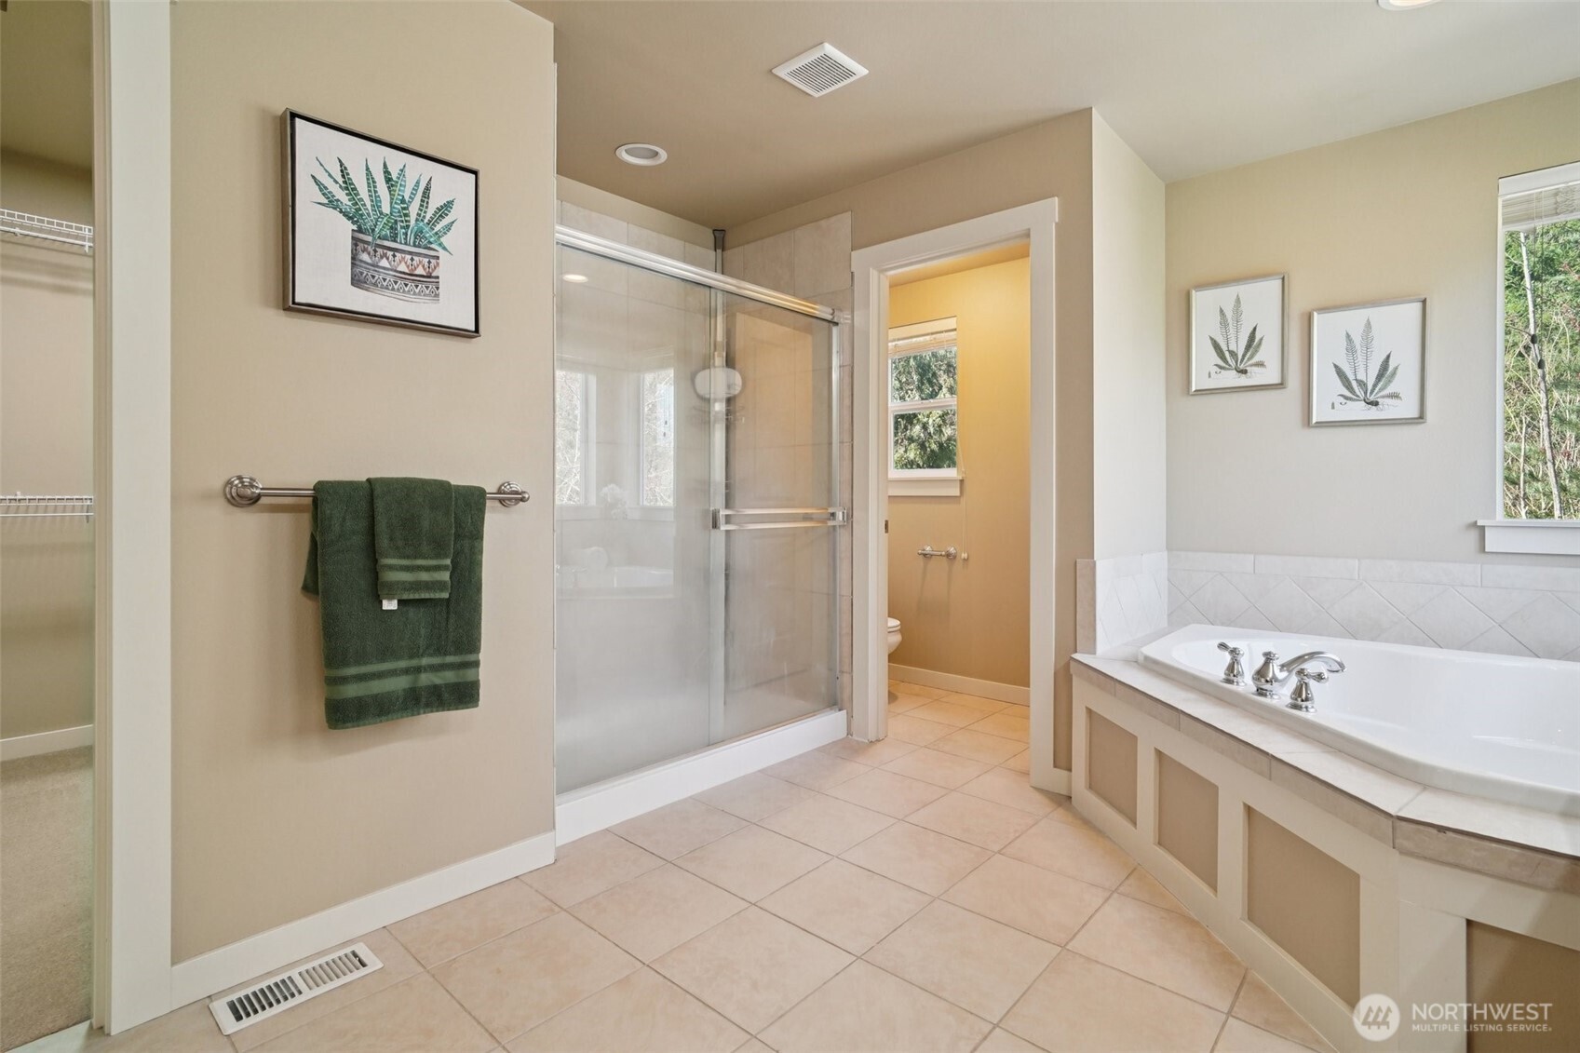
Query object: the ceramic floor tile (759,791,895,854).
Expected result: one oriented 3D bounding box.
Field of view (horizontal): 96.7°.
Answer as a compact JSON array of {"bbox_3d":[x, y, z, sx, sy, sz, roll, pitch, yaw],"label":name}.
[{"bbox_3d":[0.126,0.997,2.354,0.338,0.010,0.338,0,1,42],"label":"ceramic floor tile"}]

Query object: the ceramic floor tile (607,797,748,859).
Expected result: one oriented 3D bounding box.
[{"bbox_3d":[-0.349,0.972,2.262,0.328,0.010,0.335,0,0,42],"label":"ceramic floor tile"}]

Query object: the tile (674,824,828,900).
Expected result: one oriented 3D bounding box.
[{"bbox_3d":[-0.113,1.025,2.149,0.336,0.010,0.336,0,0,42],"label":"tile"}]

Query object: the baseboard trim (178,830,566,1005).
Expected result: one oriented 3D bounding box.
[{"bbox_3d":[-0.998,0.953,1.778,0.015,0.092,0.862,0,1,42],"label":"baseboard trim"}]

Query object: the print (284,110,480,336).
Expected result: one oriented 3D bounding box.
[{"bbox_3d":[-0.992,-0.718,1.736,0.042,0.430,0.425,0,0,42],"label":"print"}]

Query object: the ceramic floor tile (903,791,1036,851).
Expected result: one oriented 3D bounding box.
[{"bbox_3d":[0.605,0.972,2.323,0.328,0.010,0.335,0,0,42],"label":"ceramic floor tile"}]

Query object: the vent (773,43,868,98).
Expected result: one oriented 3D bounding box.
[{"bbox_3d":[0.101,-1.480,2.285,0.217,0.020,0.217,0,1,42],"label":"vent"}]

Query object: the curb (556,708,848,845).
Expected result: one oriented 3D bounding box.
[{"bbox_3d":[-0.279,0.944,2.810,0.116,0.122,1.471,0,0,42],"label":"curb"}]

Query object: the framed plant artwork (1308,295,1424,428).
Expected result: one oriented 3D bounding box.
[{"bbox_3d":[2.163,-0.603,2.636,0.338,0.450,0.022,0,1,42],"label":"framed plant artwork"}]

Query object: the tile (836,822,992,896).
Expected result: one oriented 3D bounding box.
[{"bbox_3d":[0.384,0.998,2.122,0.338,0.010,0.338,0,1,42],"label":"tile"}]

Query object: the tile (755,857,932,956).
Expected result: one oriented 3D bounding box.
[{"bbox_3d":[0.145,0.972,1.815,0.328,0.010,0.335,0,0,42],"label":"tile"}]

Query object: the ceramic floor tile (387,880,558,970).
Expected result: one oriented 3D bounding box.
[{"bbox_3d":[-0.813,1.026,1.827,0.240,0.010,0.336,0,0,42],"label":"ceramic floor tile"}]

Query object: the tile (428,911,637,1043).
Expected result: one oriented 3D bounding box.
[{"bbox_3d":[-0.571,1.004,1.592,0.338,0.010,0.338,0,1,42],"label":"tile"}]

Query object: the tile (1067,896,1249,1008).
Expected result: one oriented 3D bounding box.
[{"bbox_3d":[0.867,0.972,1.625,0.328,0.010,0.335,0,0,42],"label":"tile"}]

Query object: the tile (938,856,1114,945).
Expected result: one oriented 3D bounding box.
[{"bbox_3d":[0.639,1.000,1.896,0.338,0.010,0.338,0,1,42],"label":"tile"}]

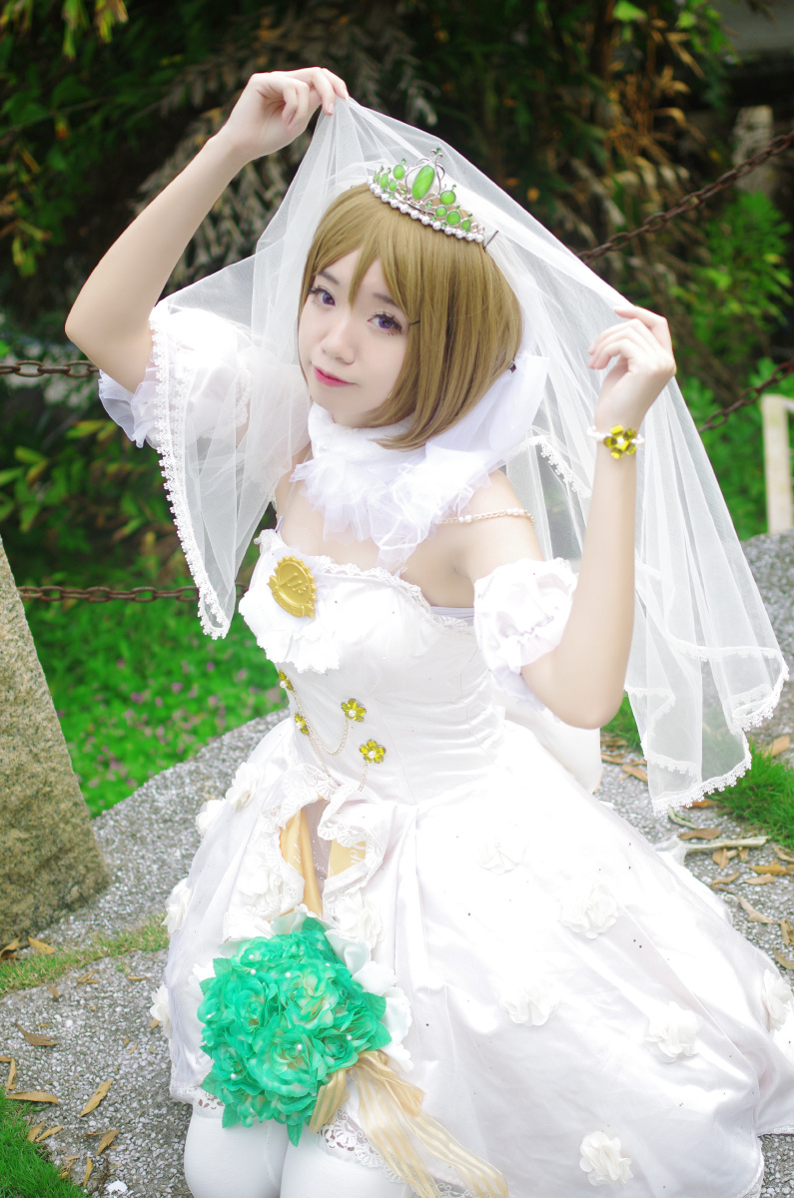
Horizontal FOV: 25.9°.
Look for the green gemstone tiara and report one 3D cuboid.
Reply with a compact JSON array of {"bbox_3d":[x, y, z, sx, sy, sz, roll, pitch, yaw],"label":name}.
[{"bbox_3d":[0.028,-0.364,1.570,0.122,0.055,0.045,31,24,15],"label":"green gemstone tiara"}]

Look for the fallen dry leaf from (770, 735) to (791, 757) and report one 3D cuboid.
[{"bbox_3d":[0.490,0.188,2.205,0.018,0.012,0.057,14,34,36],"label":"fallen dry leaf"}]

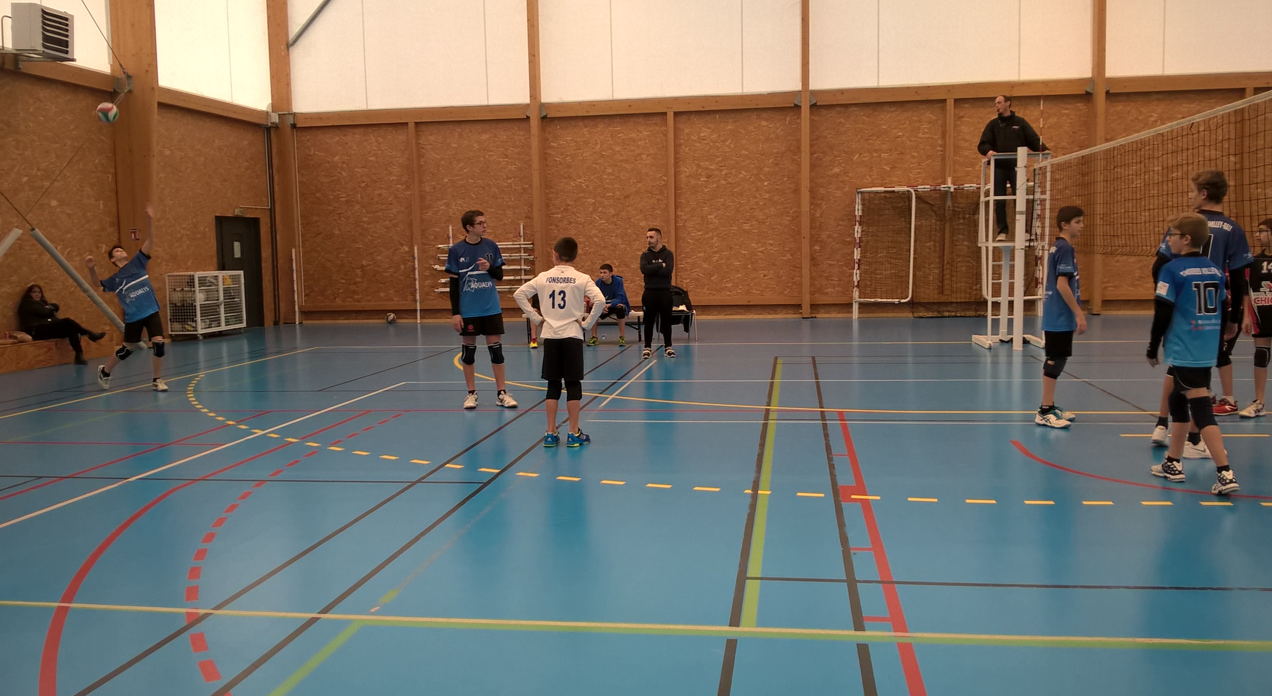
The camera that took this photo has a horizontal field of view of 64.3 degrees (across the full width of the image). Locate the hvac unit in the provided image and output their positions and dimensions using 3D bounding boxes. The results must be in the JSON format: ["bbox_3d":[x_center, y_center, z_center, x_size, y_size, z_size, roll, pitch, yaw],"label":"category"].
[{"bbox_3d":[-7.722,-4.095,13.157,0.520,0.630,0.560,0,6,9],"label":"hvac unit"}]

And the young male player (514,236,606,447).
[{"bbox_3d":[-0.538,-0.050,7.324,0.640,1.510,0.360,-1,6,0],"label":"young male player"}]

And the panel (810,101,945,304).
[{"bbox_3d":[4.508,-2.709,18.935,2.480,3.750,0.060,0,6,9],"label":"panel"}]

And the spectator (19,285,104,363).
[{"bbox_3d":[-7.738,-0.322,13.588,1.150,1.100,0.520,0,6,9],"label":"spectator"}]

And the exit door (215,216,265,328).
[{"bbox_3d":[-7.535,-1.405,19.338,0.100,2.150,1.570,0,6,9],"label":"exit door"}]

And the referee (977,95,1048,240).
[{"bbox_3d":[4.833,-2.298,13.046,0.850,1.850,0.480,2,7,32],"label":"referee"}]

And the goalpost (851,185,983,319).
[{"bbox_3d":[5.634,-1.748,18.320,3.200,2.400,0.700,0,6,9],"label":"goalpost"}]

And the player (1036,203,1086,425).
[{"bbox_3d":[3.237,-0.251,7.689,0.400,1.650,0.450,2,6,27],"label":"player"}]

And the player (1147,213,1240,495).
[{"bbox_3d":[3.128,0.012,5.718,0.460,1.530,0.460,-3,6,-16],"label":"player"}]

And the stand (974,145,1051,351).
[{"bbox_3d":[4.916,-1.267,13.324,0.800,2.500,1.050,0,6,9],"label":"stand"}]

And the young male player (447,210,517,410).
[{"bbox_3d":[-1.394,-0.365,9.182,0.620,1.780,0.400,-3,6,-16],"label":"young male player"}]

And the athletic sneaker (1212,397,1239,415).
[{"bbox_3d":[4.620,0.451,7.991,0.270,0.120,0.100,0,6,8],"label":"athletic sneaker"}]

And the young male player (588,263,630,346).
[{"bbox_3d":[-0.417,-0.659,14.934,0.580,1.200,0.760,1,6,19],"label":"young male player"}]

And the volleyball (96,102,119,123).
[{"bbox_3d":[-5.586,-2.485,10.700,0.210,0.210,0.210,0,6,9],"label":"volleyball"}]

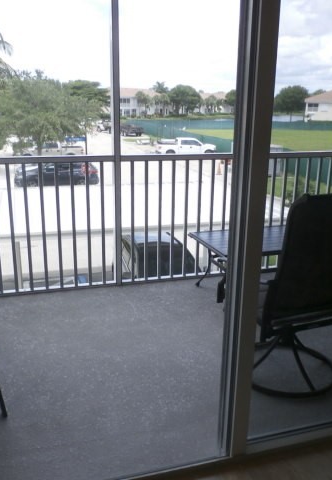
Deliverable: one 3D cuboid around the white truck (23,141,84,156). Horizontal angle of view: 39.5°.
[{"bbox_3d":[-10.119,-7.630,40.048,5.750,1.920,2.000,-4,17,-16],"label":"white truck"}]

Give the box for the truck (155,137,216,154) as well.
[{"bbox_3d":[1.862,-8.865,44.084,5.850,1.940,2.030,0,16,-4],"label":"truck"}]

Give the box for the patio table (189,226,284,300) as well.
[{"bbox_3d":[0.814,0.215,3.655,1.120,0.475,0.630,-5,17,-19],"label":"patio table"}]

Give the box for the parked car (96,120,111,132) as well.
[{"bbox_3d":[-10.515,-19.891,81.000,4.900,1.850,1.950,16,22,42],"label":"parked car"}]

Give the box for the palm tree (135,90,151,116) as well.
[{"bbox_3d":[-7.063,-40.870,138.897,4.300,7.847,4.300,1,16,0],"label":"palm tree"}]

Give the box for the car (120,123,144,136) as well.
[{"bbox_3d":[-5.407,-17.524,73.500,4.900,1.850,1.950,15,21,39],"label":"car"}]

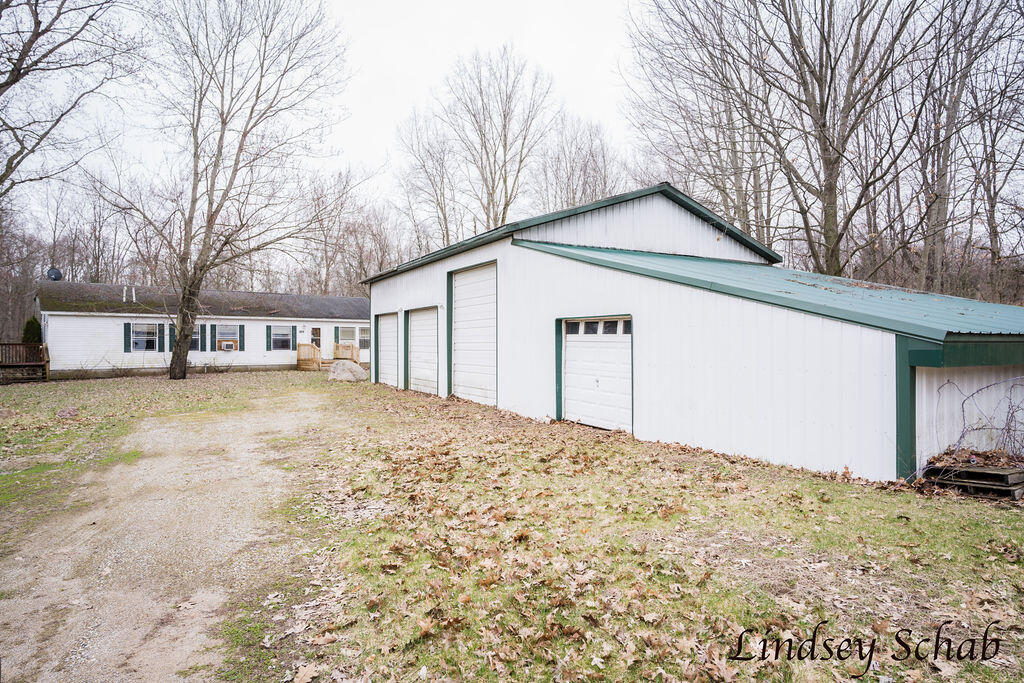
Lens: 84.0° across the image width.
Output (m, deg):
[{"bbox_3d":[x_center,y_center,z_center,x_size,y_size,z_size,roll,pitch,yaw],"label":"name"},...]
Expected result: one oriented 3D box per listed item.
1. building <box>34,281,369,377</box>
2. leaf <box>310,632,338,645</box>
[{"bbox_3d":[-16.700,-0.650,33.600,17.300,4.700,8.400,0,0,-40],"label":"building"},{"bbox_3d":[-0.957,1.520,2.910,0.135,0.028,0.075,0,0,-12],"label":"leaf"}]

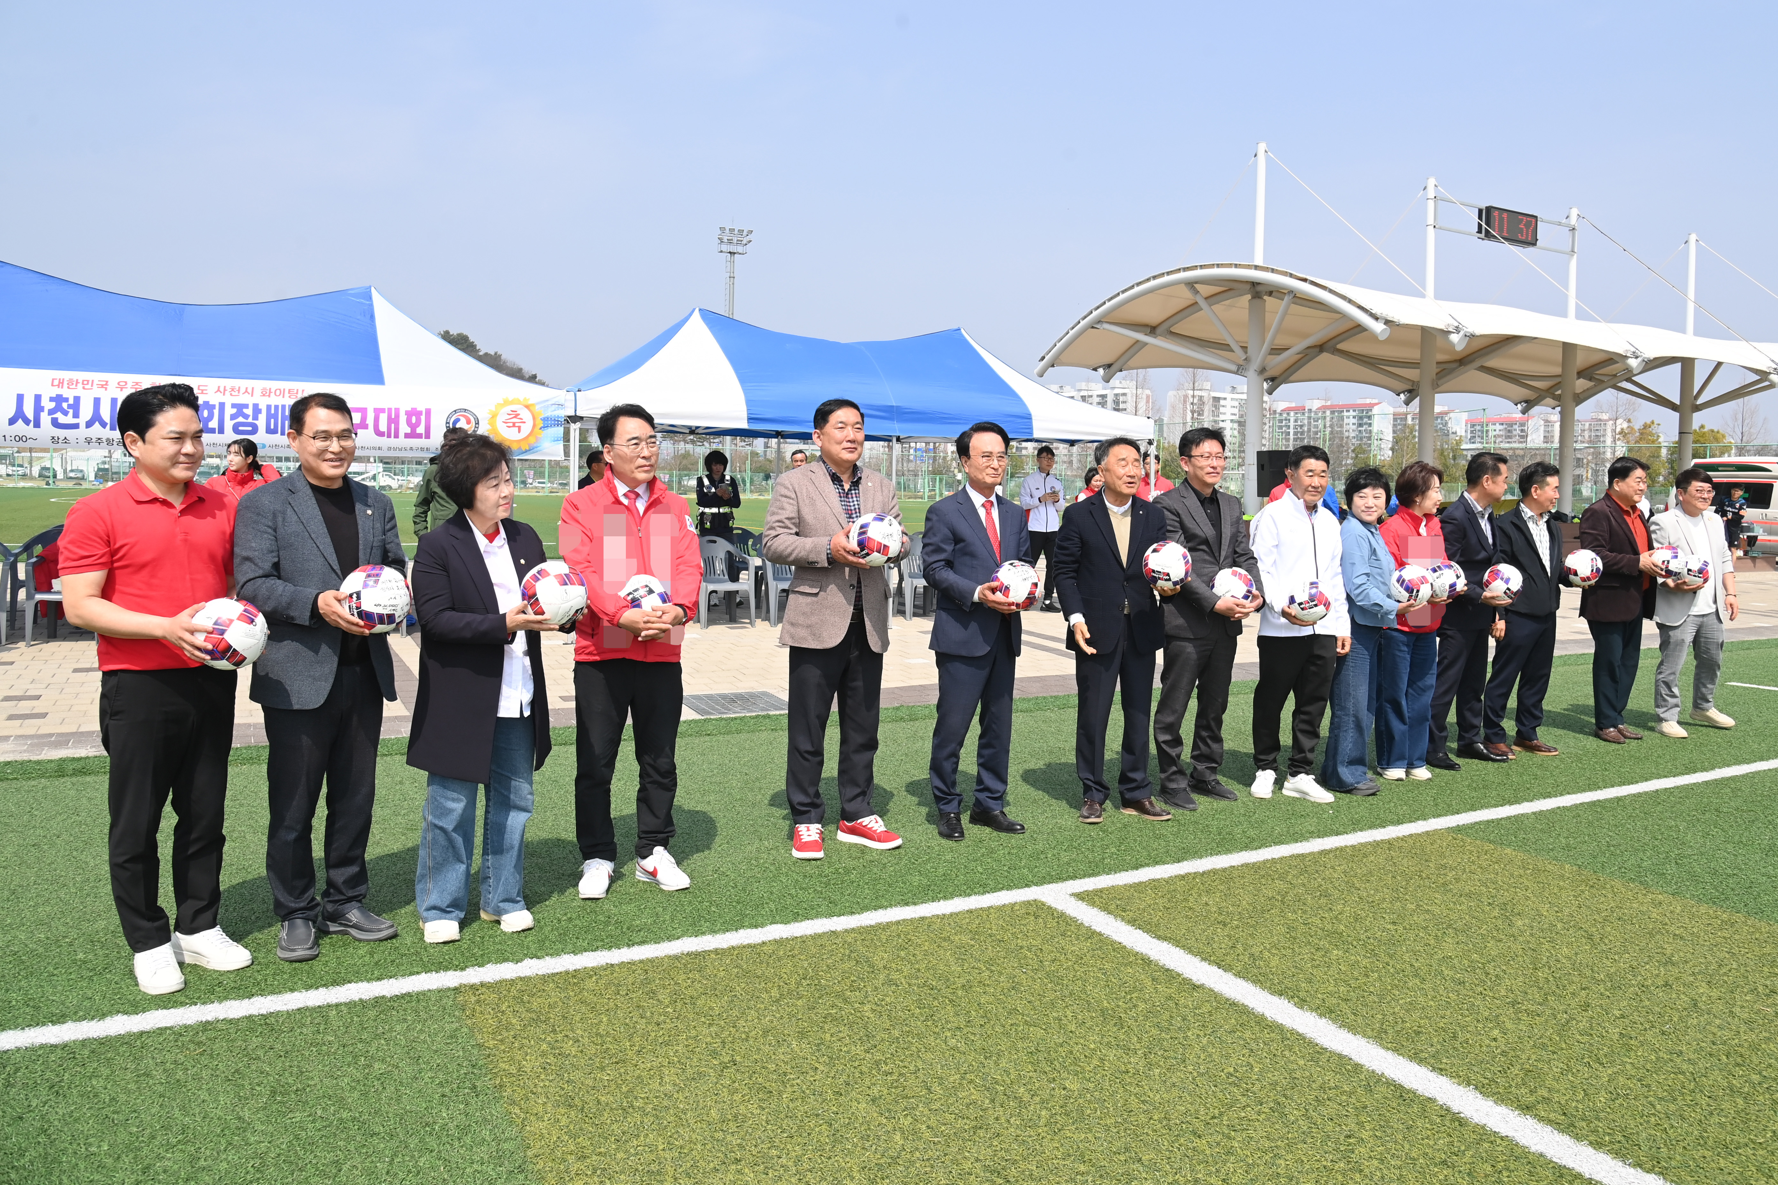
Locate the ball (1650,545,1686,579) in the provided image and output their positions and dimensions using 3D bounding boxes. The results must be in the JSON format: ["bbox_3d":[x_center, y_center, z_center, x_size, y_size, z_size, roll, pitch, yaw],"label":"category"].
[{"bbox_3d":[4.869,-0.188,7.400,0.218,0.218,0.218,-2,6,-27],"label":"ball"}]

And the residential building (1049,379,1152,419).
[{"bbox_3d":[75.451,-59.216,455.000,50.000,42.000,12.000,5,6,39],"label":"residential building"}]

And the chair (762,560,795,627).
[{"bbox_3d":[-0.958,-0.093,11.350,0.570,0.820,0.570,-1,5,-23],"label":"chair"}]

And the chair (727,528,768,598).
[{"bbox_3d":[-1.618,-0.287,12.900,0.570,0.820,0.570,-1,5,-17],"label":"chair"}]

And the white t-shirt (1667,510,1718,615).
[{"bbox_3d":[5.085,-0.193,7.500,0.450,0.700,0.260,1,5,-3],"label":"white t-shirt"}]

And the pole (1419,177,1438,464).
[{"bbox_3d":[10.974,-4.565,24.239,0.300,7.600,0.300,-1,6,-26],"label":"pole"}]

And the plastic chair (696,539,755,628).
[{"bbox_3d":[-1.541,-0.098,11.037,0.560,0.810,0.560,-1,6,-22],"label":"plastic chair"}]

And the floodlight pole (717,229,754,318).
[{"bbox_3d":[-14.618,-21.457,112.046,3.200,25.500,1.400,-3,6,-38],"label":"floodlight pole"}]

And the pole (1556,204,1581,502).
[{"bbox_3d":[15.418,-4.852,26.912,0.320,7.600,0.320,-3,5,-27],"label":"pole"}]

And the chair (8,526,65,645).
[{"bbox_3d":[-6.329,-0.075,9.100,0.570,0.820,0.570,-1,5,-25],"label":"chair"}]

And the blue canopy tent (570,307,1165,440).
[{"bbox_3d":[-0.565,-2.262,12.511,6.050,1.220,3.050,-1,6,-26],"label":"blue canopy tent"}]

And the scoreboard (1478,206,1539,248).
[{"bbox_3d":[13.574,-8.017,26.000,1.600,0.690,0.320,-2,5,-27],"label":"scoreboard"}]

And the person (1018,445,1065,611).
[{"bbox_3d":[1.706,-0.712,13.090,0.520,1.780,0.380,0,5,-14],"label":"person"}]

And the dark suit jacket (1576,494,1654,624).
[{"bbox_3d":[4.579,-0.205,7.450,0.520,0.790,0.420,-3,6,-36],"label":"dark suit jacket"}]

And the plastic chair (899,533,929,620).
[{"bbox_3d":[0.339,-0.149,11.984,0.550,0.810,0.550,-1,6,-22],"label":"plastic chair"}]

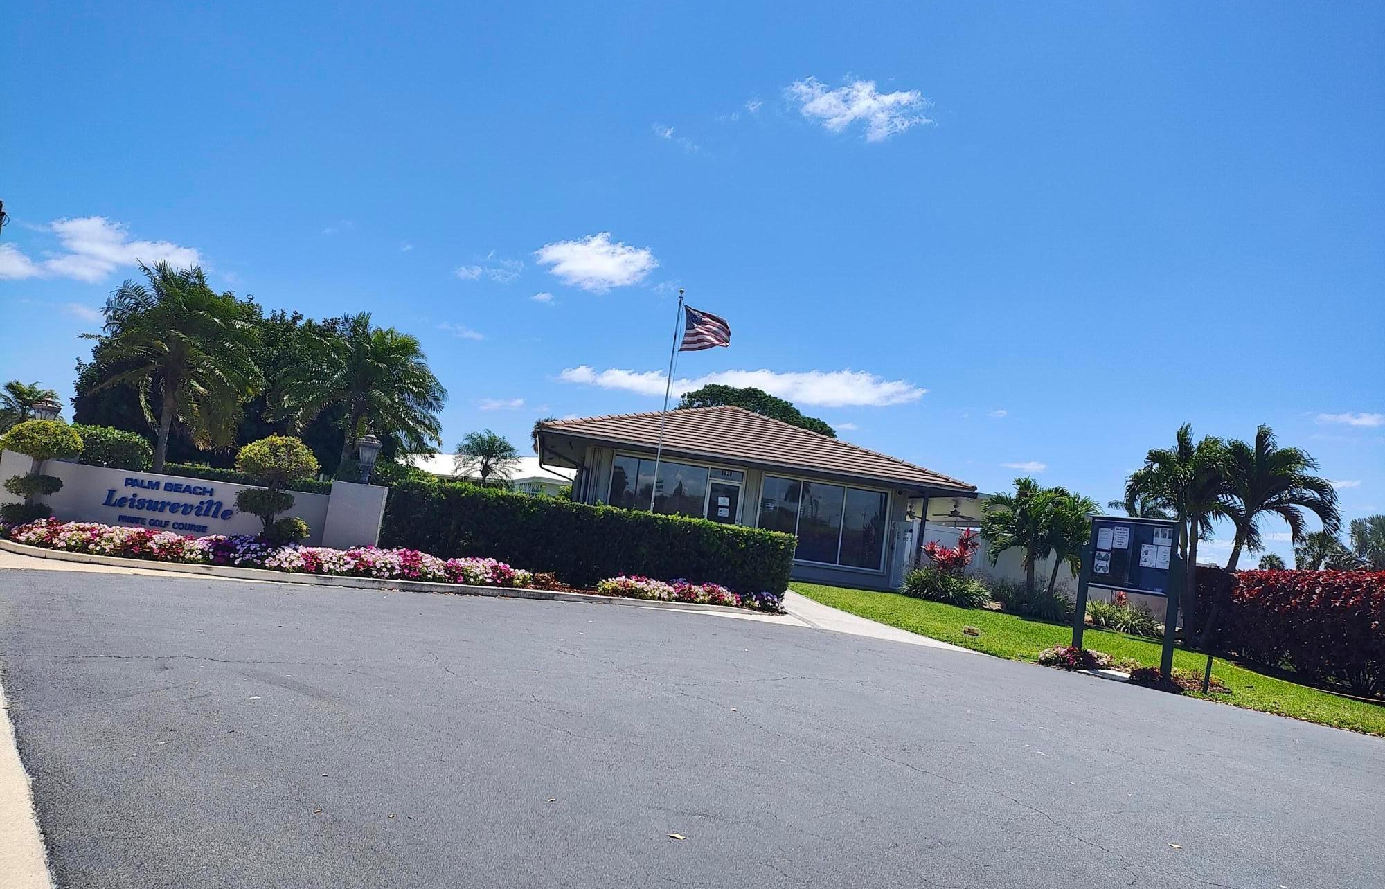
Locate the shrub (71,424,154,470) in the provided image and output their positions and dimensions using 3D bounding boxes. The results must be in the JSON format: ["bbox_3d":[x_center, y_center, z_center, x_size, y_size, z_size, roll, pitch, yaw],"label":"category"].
[{"bbox_3d":[-8.026,0.408,13.673,1.200,1.360,1.100,8,-5,-10],"label":"shrub"}]

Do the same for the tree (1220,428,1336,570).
[{"bbox_3d":[11.530,1.956,20.031,2.600,4.530,2.400,5,-5,30],"label":"tree"}]

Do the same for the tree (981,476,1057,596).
[{"bbox_3d":[7.692,2.400,23.466,1.950,3.240,1.950,6,-5,19],"label":"tree"}]

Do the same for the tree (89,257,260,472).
[{"bbox_3d":[-7.483,-0.661,14.320,2.450,3.840,2.450,10,-5,-28],"label":"tree"}]

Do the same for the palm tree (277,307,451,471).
[{"bbox_3d":[-5.553,-0.257,16.450,2.700,3.853,2.700,9,-5,-15],"label":"palm tree"}]

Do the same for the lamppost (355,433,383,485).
[{"bbox_3d":[-4.203,0.178,13.001,0.340,0.678,0.340,8,-5,-10],"label":"lamppost"}]

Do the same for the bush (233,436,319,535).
[{"bbox_3d":[-5.000,0.608,11.893,0.980,1.410,0.950,8,-5,-10],"label":"bush"}]

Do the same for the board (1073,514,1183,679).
[{"bbox_3d":[5.680,1.951,13.060,0.170,1.980,1.320,10,-5,-30],"label":"board"}]

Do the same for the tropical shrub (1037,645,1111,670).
[{"bbox_3d":[4.872,2.730,12.775,0.650,0.280,1.000,10,-5,-30],"label":"tropical shrub"}]

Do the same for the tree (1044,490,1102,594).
[{"bbox_3d":[8.182,2.447,22.203,1.500,2.896,1.500,7,-5,0],"label":"tree"}]

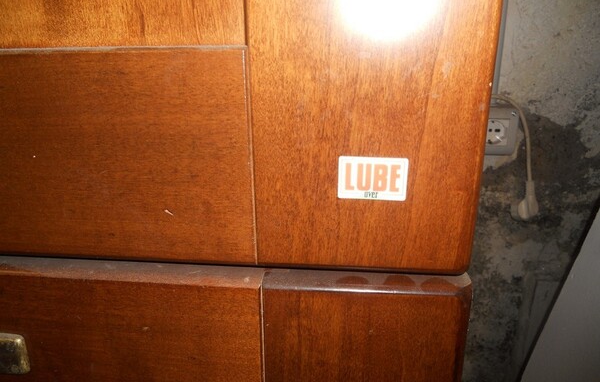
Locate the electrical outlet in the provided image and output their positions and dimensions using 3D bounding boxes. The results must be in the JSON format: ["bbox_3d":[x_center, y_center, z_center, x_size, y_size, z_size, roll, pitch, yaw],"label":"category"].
[{"bbox_3d":[0.327,-0.106,0.801,0.078,0.080,0.038,1,18,5],"label":"electrical outlet"}]

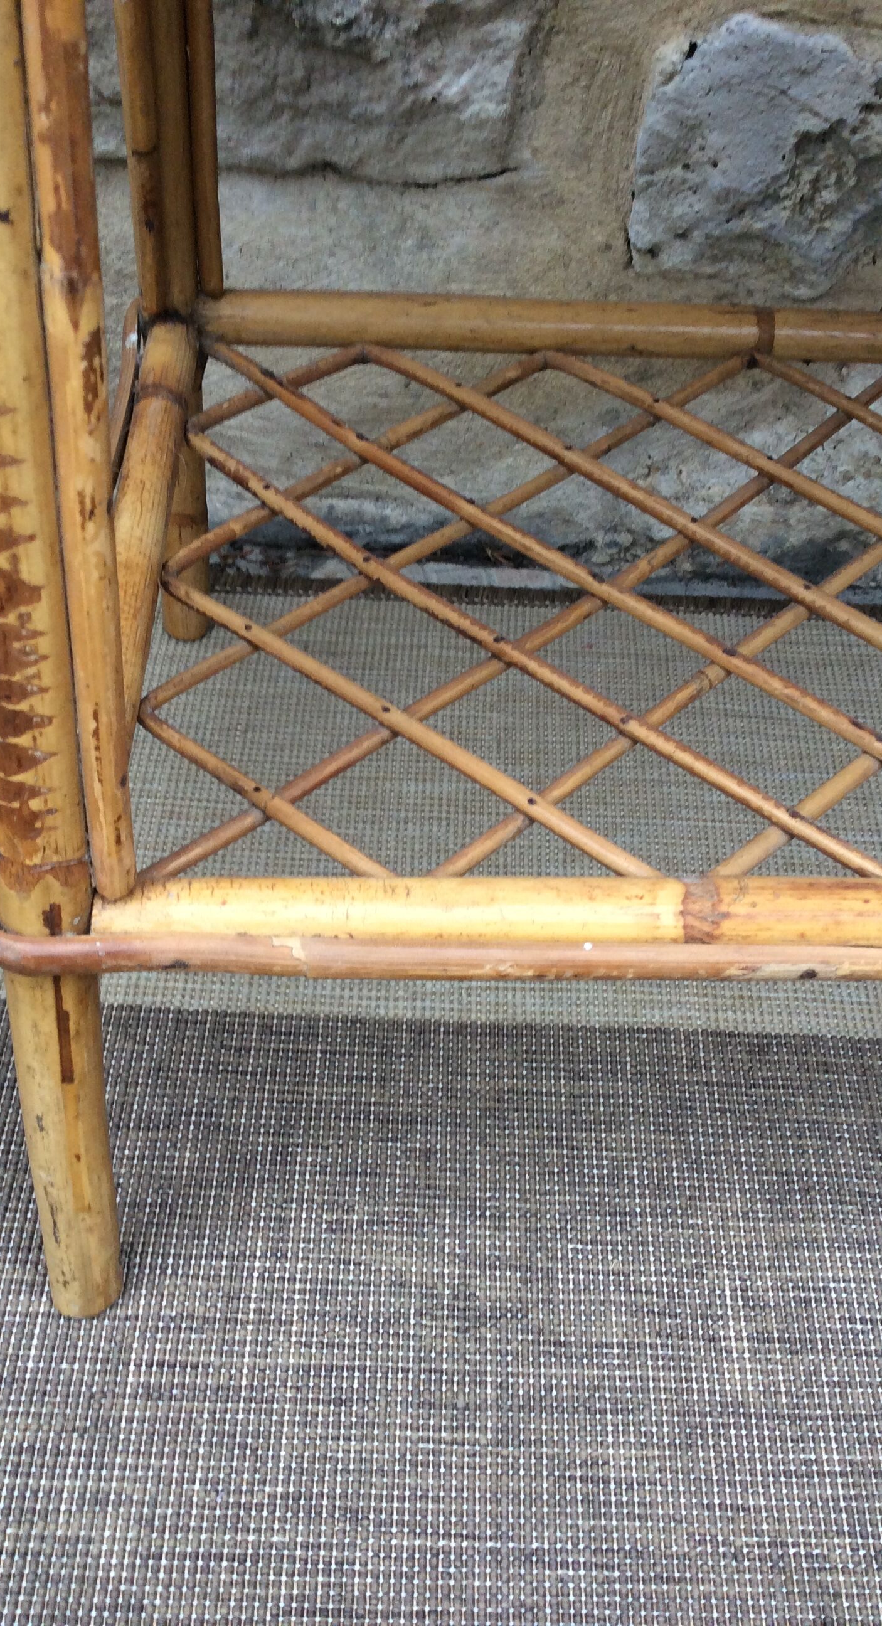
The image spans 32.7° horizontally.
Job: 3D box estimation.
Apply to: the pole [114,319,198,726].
[{"bbox_3d":[-0.154,-0.133,0.749,0.031,0.031,0.372,2,50,-3],"label":"pole"}]

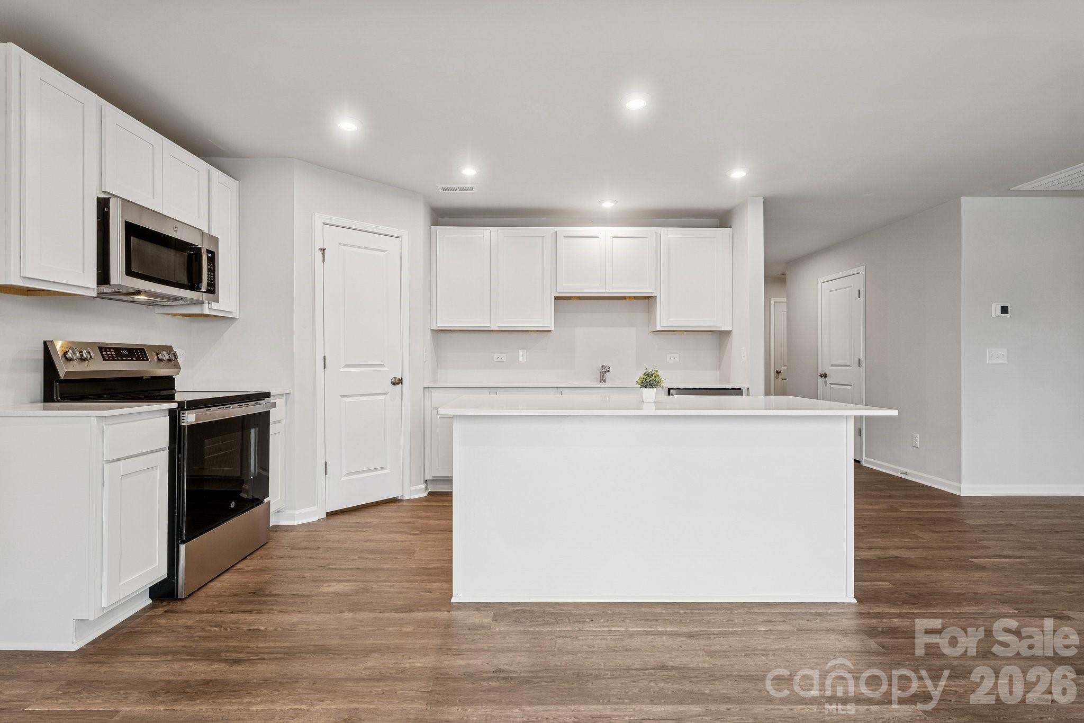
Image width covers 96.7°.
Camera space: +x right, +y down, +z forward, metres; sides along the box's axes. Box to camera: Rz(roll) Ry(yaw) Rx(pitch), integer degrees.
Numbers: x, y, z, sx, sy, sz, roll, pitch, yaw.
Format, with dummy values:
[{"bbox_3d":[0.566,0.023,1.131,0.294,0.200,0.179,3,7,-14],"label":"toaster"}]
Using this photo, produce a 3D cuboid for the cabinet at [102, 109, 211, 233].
[{"bbox_3d":[-2.200,-0.990,2.565,0.345,0.468,0.720,0,0,0],"label":"cabinet"}]

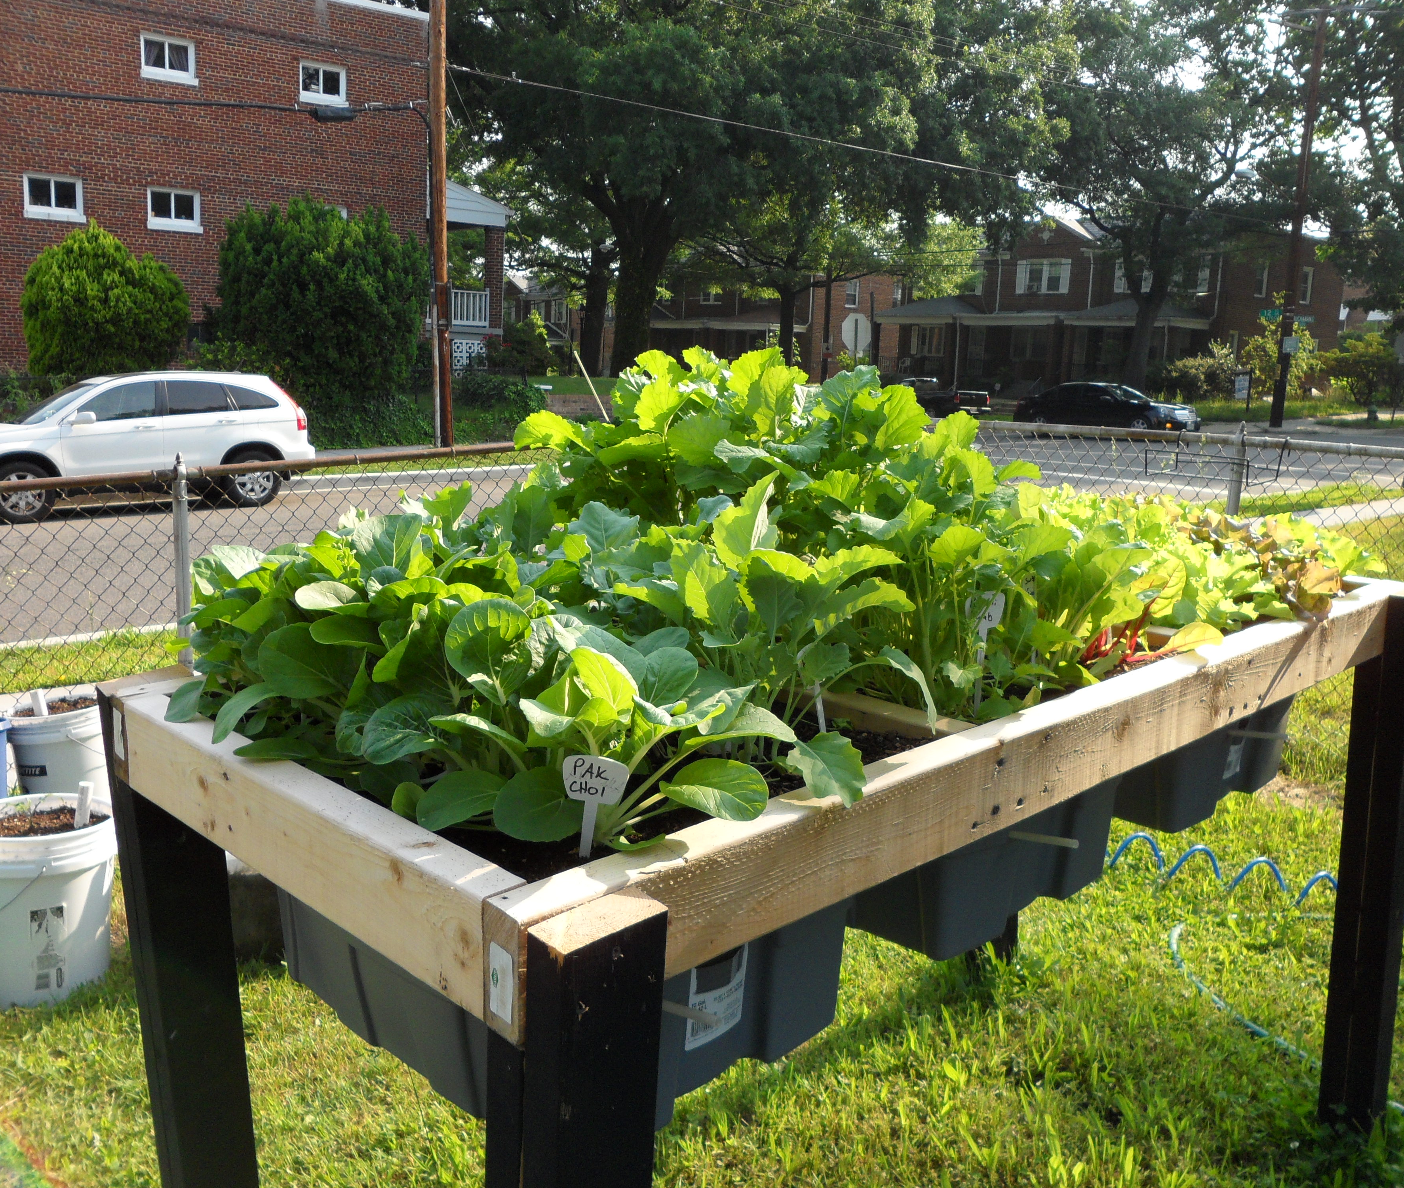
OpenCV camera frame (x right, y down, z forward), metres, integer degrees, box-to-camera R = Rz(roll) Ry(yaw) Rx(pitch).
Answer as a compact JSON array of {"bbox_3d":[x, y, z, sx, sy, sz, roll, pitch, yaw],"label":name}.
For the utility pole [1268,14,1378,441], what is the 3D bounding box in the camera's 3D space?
[{"bbox_3d":[17.691,-11.013,36.487,2.900,12.100,0.600,9,12,35],"label":"utility pole"}]

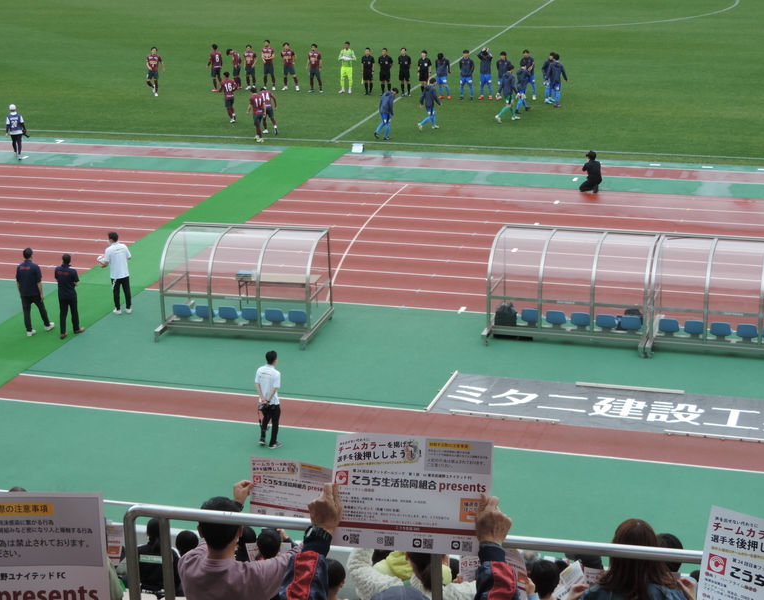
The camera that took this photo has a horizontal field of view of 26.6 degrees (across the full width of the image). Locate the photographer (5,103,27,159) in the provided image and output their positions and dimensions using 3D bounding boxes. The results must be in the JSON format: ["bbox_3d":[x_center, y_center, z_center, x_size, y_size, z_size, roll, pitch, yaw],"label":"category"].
[{"bbox_3d":[-11.460,-5.273,50.506,0.600,1.670,0.450,-3,18,-6],"label":"photographer"}]

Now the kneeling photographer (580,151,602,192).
[{"bbox_3d":[5.744,-3.548,44.409,0.580,1.130,0.470,12,22,36],"label":"kneeling photographer"}]

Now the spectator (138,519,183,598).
[{"bbox_3d":[-1.709,2.248,13.021,0.500,1.220,0.750,4,18,17],"label":"spectator"}]

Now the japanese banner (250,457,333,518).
[{"bbox_3d":[-0.430,0.910,7.650,0.420,0.297,0.040,7,18,16],"label":"japanese banner"}]

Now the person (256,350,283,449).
[{"bbox_3d":[-1.928,1.689,27.623,0.500,1.730,0.360,3,18,13],"label":"person"}]

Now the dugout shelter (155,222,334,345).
[{"bbox_3d":[-2.867,-0.332,33.525,3.300,2.060,2.130,3,18,14],"label":"dugout shelter"}]

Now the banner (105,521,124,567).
[{"bbox_3d":[-1.907,1.612,10.600,0.420,0.297,0.030,3,18,-4],"label":"banner"}]

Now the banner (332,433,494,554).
[{"bbox_3d":[0.076,0.507,4.210,0.420,0.297,0.040,2,-12,10],"label":"banner"}]

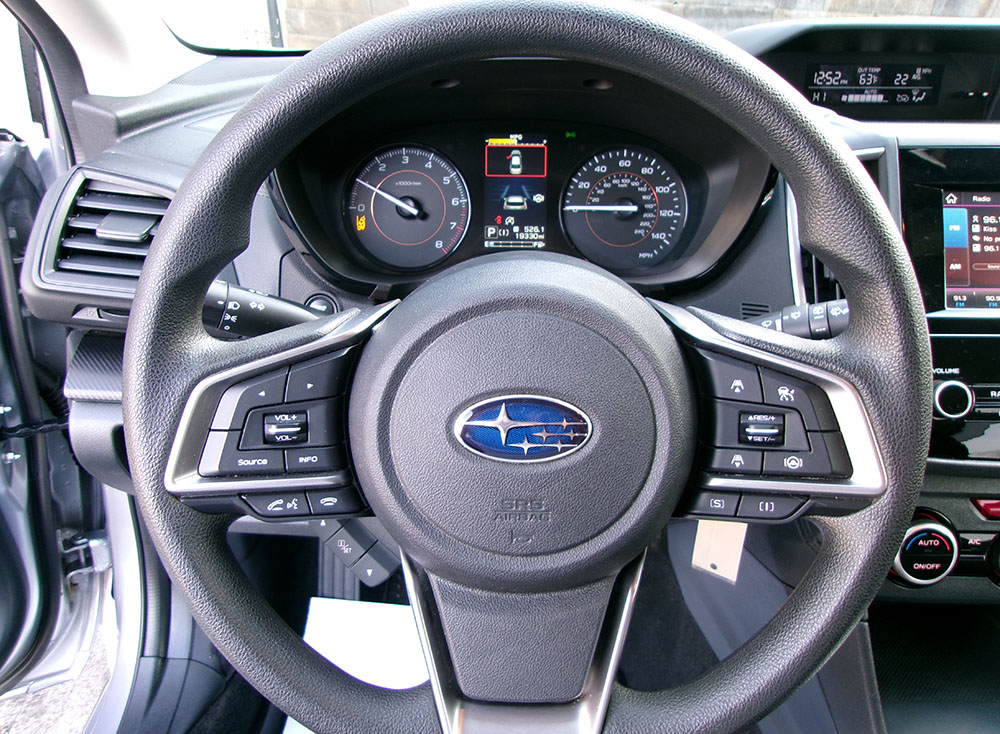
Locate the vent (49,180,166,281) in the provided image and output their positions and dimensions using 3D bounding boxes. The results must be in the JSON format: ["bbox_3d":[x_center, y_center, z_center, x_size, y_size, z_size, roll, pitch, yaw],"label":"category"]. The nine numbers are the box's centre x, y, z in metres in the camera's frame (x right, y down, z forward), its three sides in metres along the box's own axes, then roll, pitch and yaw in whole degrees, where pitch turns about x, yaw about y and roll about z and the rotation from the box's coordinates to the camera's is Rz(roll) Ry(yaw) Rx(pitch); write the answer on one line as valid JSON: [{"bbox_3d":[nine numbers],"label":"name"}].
[{"bbox_3d":[-0.271,-0.097,0.565,0.095,0.075,0.040,0,7,-5],"label":"vent"}]

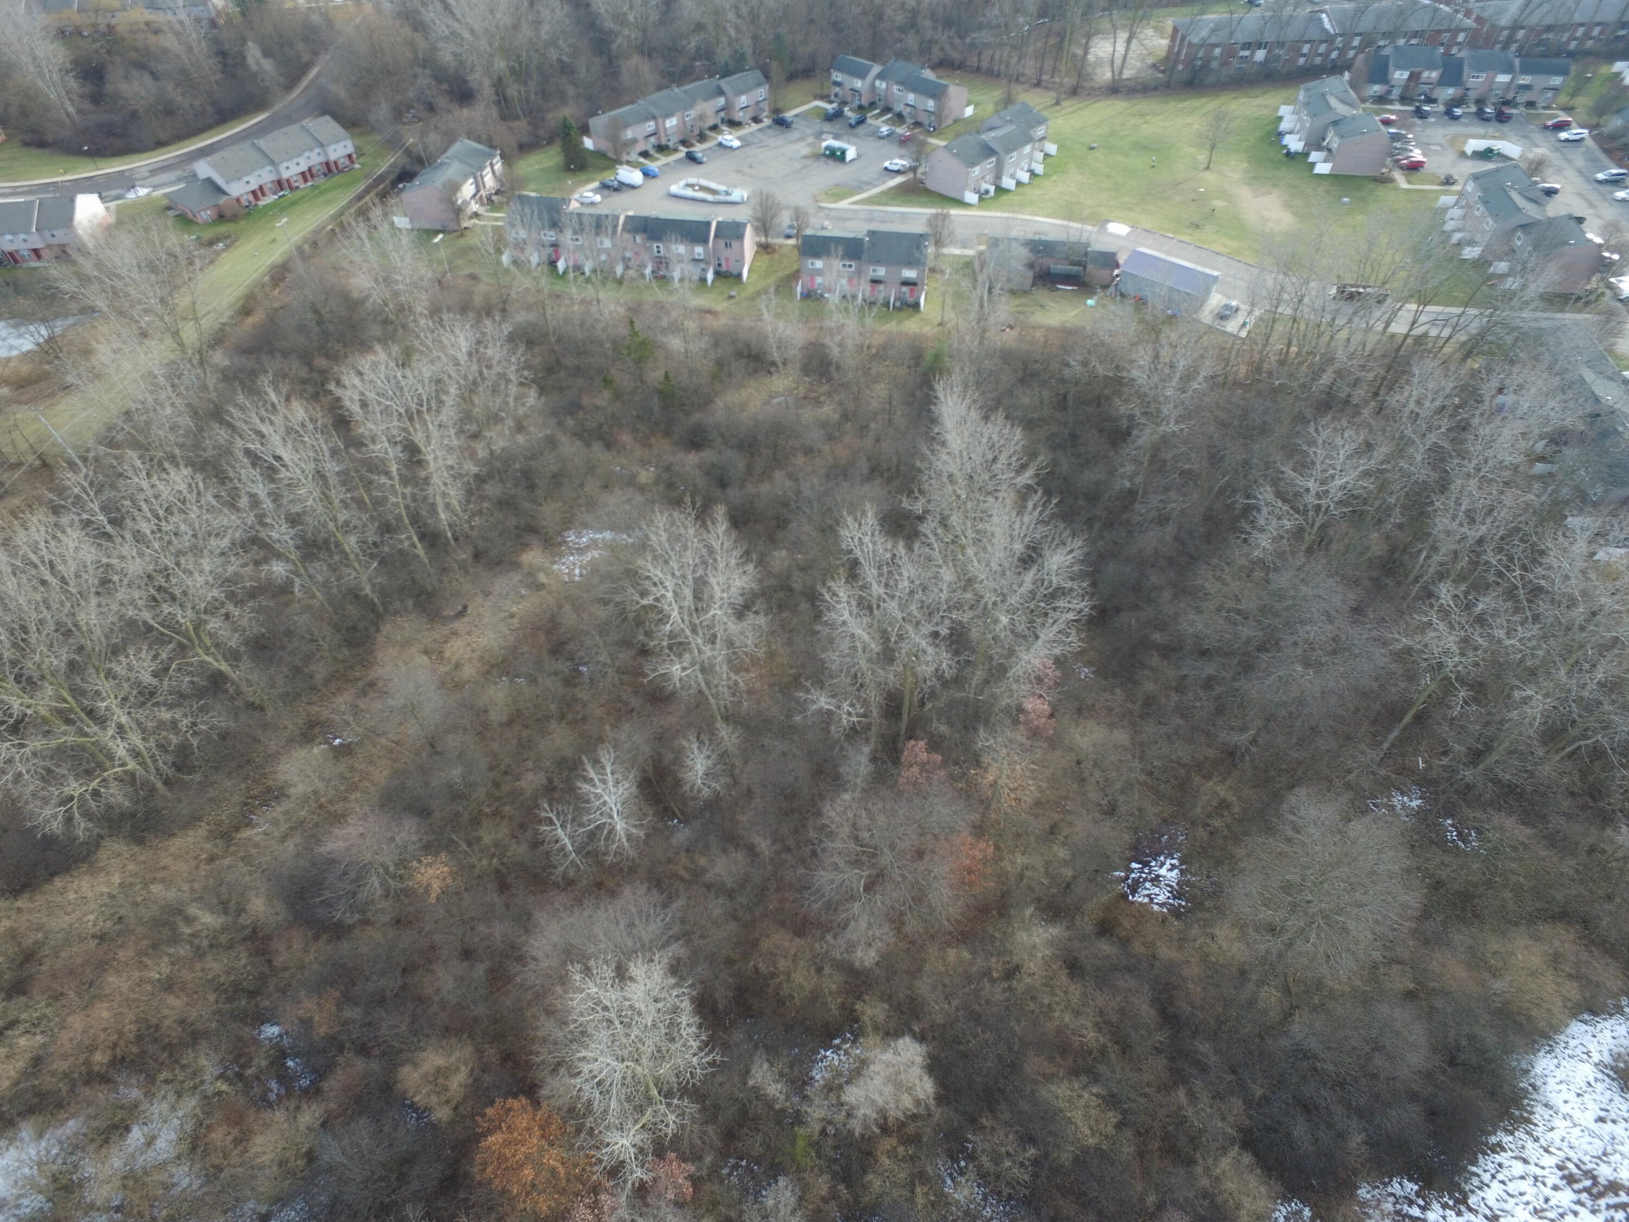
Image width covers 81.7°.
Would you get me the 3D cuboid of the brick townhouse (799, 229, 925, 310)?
[{"bbox_3d":[7.980,-52.950,141.640,18.900,7.630,9.030,7,47,7],"label":"brick townhouse"}]

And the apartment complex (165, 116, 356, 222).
[{"bbox_3d":[-98.890,-79.200,167.420,11.690,7.770,32.200,26,52,23],"label":"apartment complex"}]

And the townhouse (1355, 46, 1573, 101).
[{"bbox_3d":[128.630,-107.070,187.820,37.500,7.600,10.800,5,47,5],"label":"townhouse"}]

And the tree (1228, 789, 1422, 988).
[{"bbox_3d":[36.270,20.050,68.130,12.200,13.200,13.400,0,46,0],"label":"tree"}]

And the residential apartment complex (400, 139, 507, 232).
[{"bbox_3d":[-61.860,-73.490,161.750,9.730,7.630,19.670,6,47,6],"label":"residential apartment complex"}]

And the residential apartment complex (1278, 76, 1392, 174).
[{"bbox_3d":[95.850,-90.170,173.300,13.000,7.600,27.800,7,48,7],"label":"residential apartment complex"}]

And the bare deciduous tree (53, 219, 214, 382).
[{"bbox_3d":[-84.840,-38.760,119.820,15.300,20.800,14.000,0,46,0],"label":"bare deciduous tree"}]

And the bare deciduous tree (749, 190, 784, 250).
[{"bbox_3d":[-7.400,-60.140,145.240,5.400,9.200,5.400,-1,47,0],"label":"bare deciduous tree"}]

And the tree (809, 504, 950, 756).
[{"bbox_3d":[5.540,2.660,74.220,11.000,27.500,10.500,-1,47,0],"label":"tree"}]

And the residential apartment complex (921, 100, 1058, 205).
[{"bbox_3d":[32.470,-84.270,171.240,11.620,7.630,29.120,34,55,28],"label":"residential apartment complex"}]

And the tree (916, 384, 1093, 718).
[{"bbox_3d":[14.430,-4.200,78.750,13.500,30.000,14.000,-1,47,0],"label":"tree"}]

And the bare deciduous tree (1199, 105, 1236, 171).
[{"bbox_3d":[72.070,-84.890,169.240,5.800,10.900,5.800,0,46,0],"label":"bare deciduous tree"}]

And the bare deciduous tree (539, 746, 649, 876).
[{"bbox_3d":[-16.940,15.490,72.200,7.500,13.500,6.500,-1,47,0],"label":"bare deciduous tree"}]

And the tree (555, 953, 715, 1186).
[{"bbox_3d":[-10.850,28.550,58.500,9.400,16.000,12.200,0,46,0],"label":"tree"}]

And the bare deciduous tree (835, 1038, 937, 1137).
[{"bbox_3d":[4.770,31.640,62.680,6.600,5.500,6.100,0,46,0],"label":"bare deciduous tree"}]

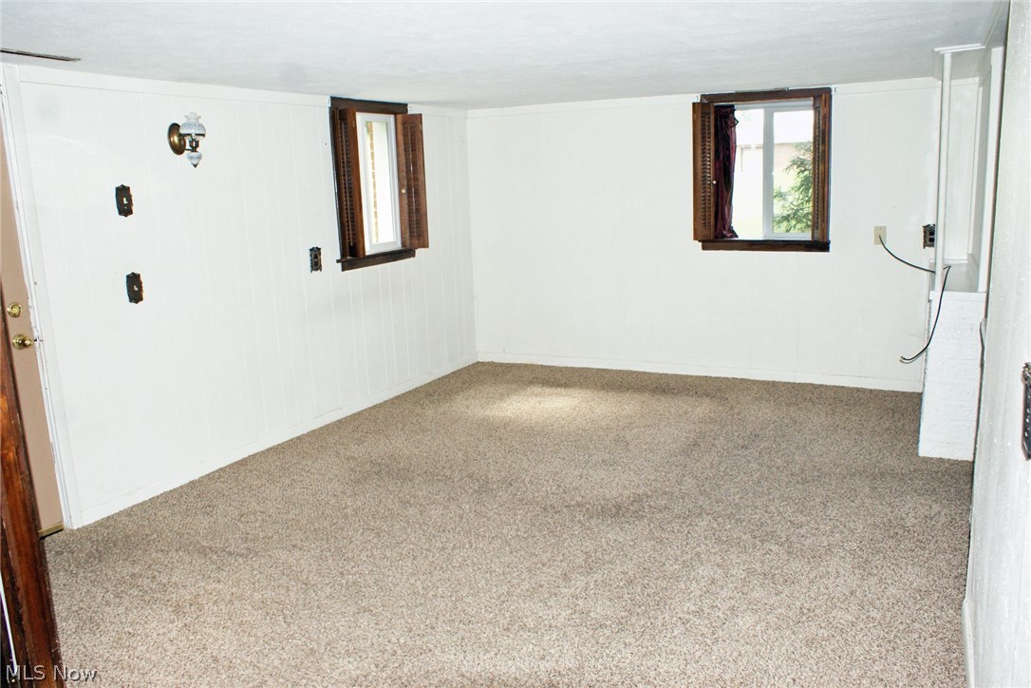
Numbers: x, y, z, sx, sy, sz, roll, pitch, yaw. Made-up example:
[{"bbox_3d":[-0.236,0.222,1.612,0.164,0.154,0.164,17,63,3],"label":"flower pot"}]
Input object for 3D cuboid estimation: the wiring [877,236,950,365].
[{"bbox_3d":[2.351,-0.302,4.601,0.360,0.580,1.150,4,13,25],"label":"wiring"}]

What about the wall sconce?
[{"bbox_3d":[-1.664,-1.037,3.945,0.185,0.272,0.125,5,14,29],"label":"wall sconce"}]

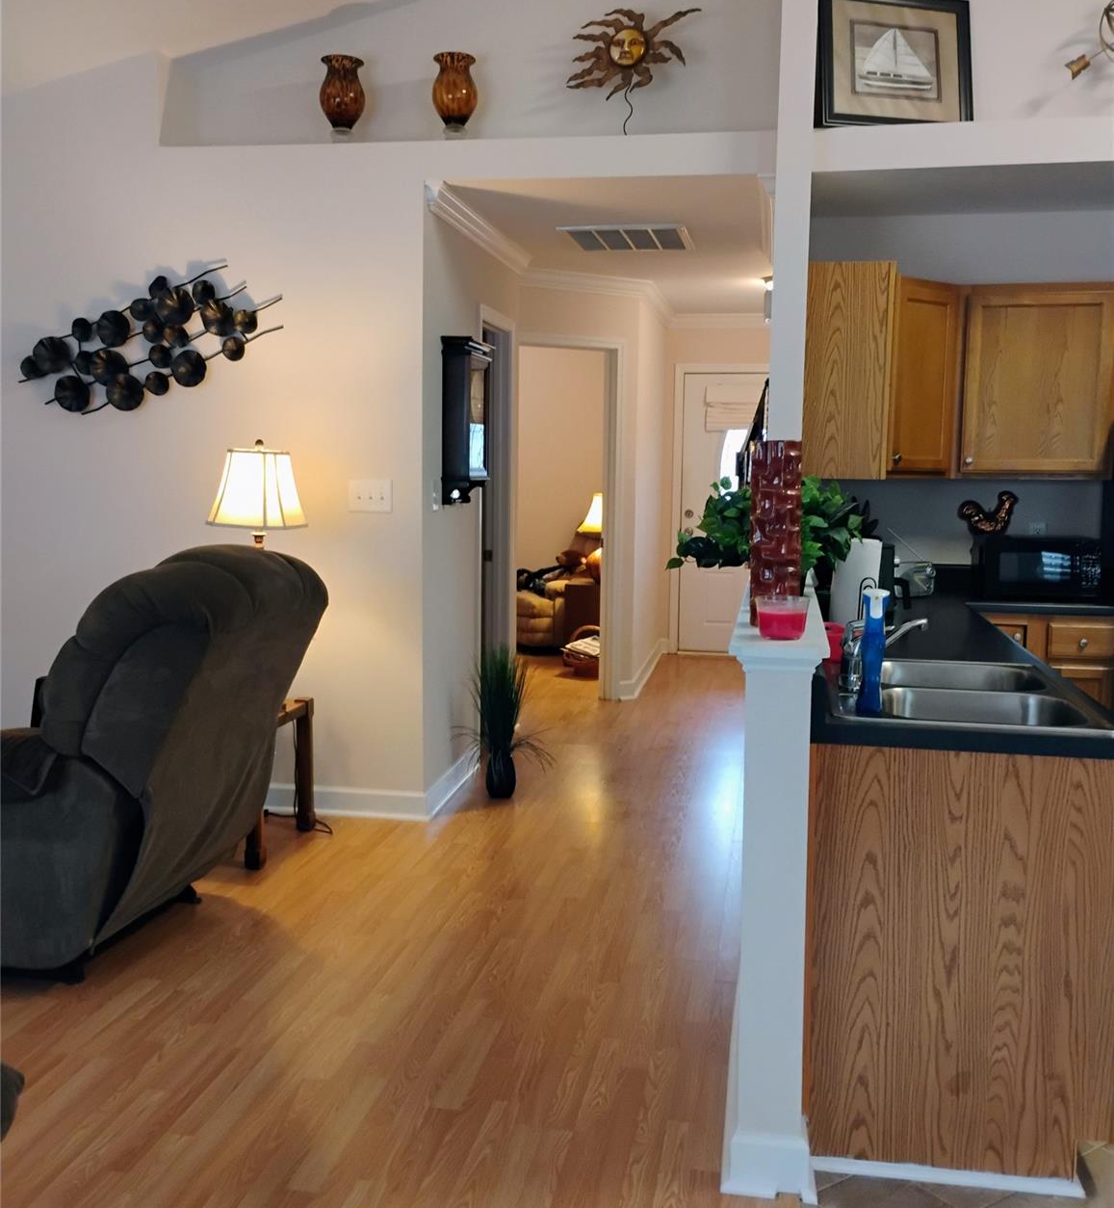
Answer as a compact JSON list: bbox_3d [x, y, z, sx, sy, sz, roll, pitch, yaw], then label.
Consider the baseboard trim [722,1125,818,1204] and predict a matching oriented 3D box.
[{"bbox_3d":[0.416,1.087,2.341,0.181,0.107,0.080,2,7,10],"label":"baseboard trim"}]

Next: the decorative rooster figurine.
[{"bbox_3d":[1.738,-0.366,4.804,0.240,0.180,0.085,2,7,10],"label":"decorative rooster figurine"}]

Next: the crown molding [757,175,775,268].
[{"bbox_3d":[0.868,-1.552,4.946,0.070,0.095,1.451,2,7,10],"label":"crown molding"}]

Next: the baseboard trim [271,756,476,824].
[{"bbox_3d":[-0.762,0.736,5.164,0.715,0.115,0.865,2,7,10],"label":"baseboard trim"}]

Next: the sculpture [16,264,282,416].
[{"bbox_3d":[-1.580,-1.018,4.644,1.116,0.560,0.086,2,7,10],"label":"sculpture"}]

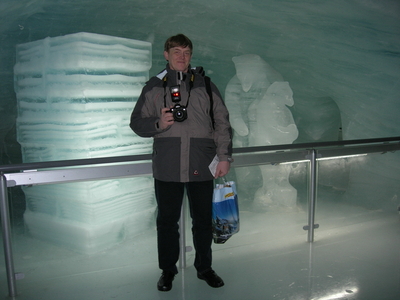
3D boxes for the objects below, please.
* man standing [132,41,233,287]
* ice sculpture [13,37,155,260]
[{"bbox_3d":[-0.135,0.099,3.187,0.740,1.800,0.480,-1,9,-4],"label":"man standing"},{"bbox_3d":[-1.066,-0.089,4.267,0.910,1.870,0.870,6,11,35],"label":"ice sculpture"}]

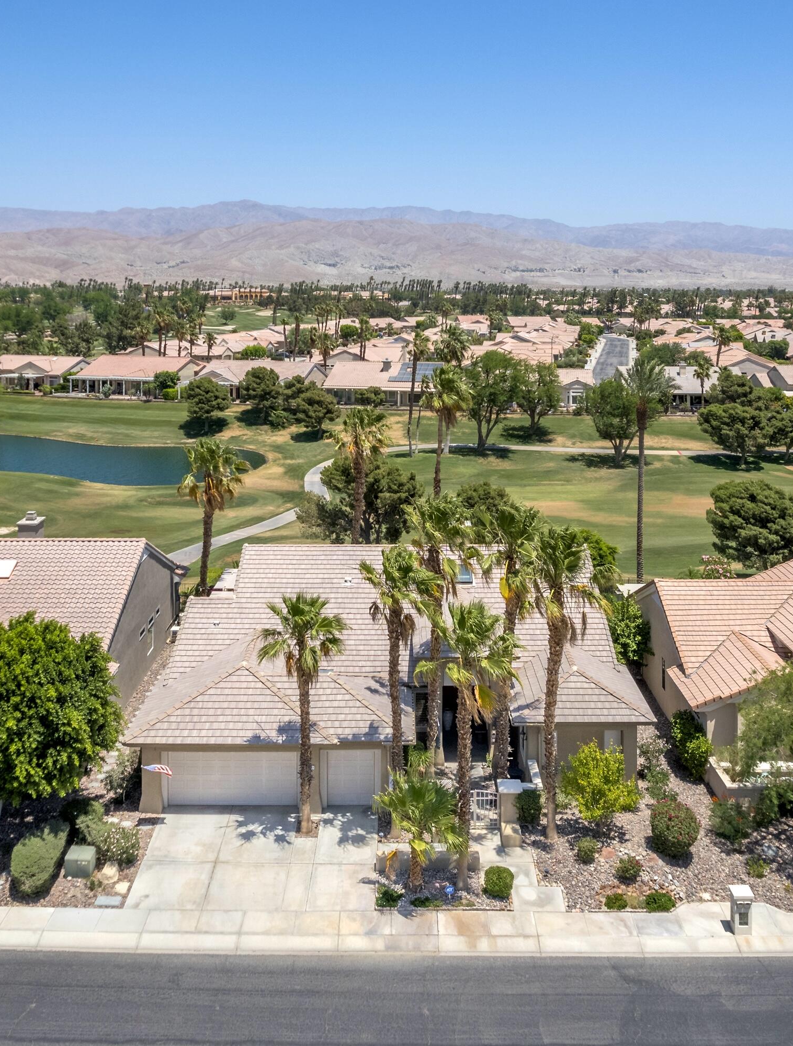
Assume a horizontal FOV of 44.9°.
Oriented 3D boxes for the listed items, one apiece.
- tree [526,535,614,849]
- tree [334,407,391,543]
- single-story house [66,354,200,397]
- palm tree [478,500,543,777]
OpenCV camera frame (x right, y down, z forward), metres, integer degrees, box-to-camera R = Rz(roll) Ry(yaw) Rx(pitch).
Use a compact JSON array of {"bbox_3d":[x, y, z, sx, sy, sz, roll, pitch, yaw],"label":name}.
[{"bbox_3d":[5.721,5.661,32.649,2.900,11.300,2.900,0,13,0],"label":"tree"},{"bbox_3d":[-2.161,-1.479,60.547,3.622,11.700,3.622,0,14,0],"label":"tree"},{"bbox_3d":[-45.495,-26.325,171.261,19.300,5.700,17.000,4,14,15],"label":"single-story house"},{"bbox_3d":[4.163,4.630,36.295,2.573,11.292,2.573,0,14,0],"label":"palm tree"}]

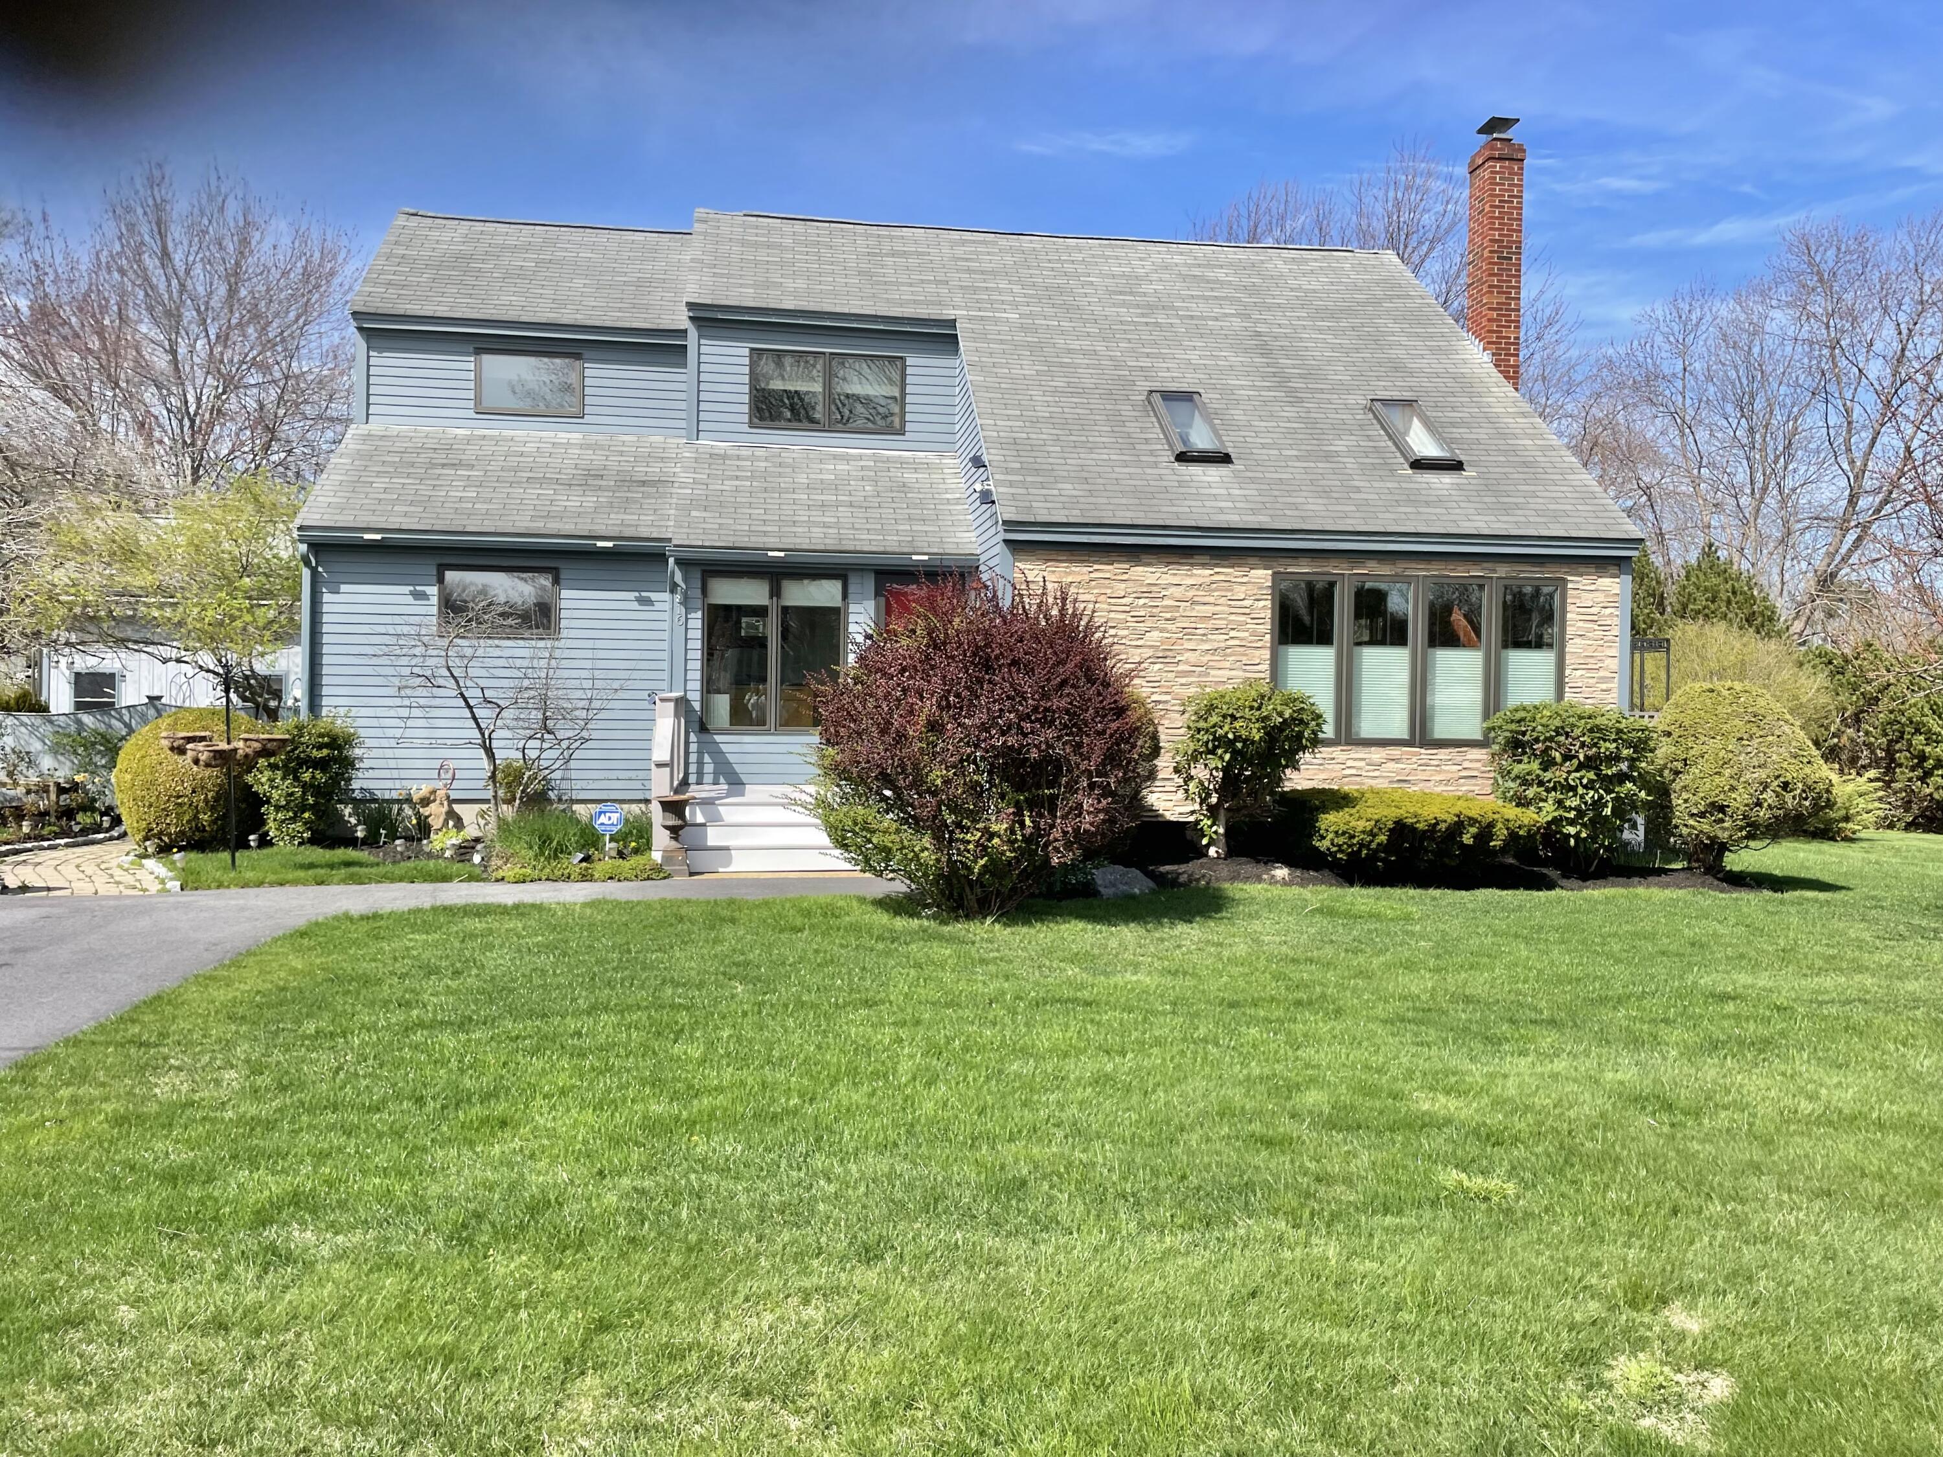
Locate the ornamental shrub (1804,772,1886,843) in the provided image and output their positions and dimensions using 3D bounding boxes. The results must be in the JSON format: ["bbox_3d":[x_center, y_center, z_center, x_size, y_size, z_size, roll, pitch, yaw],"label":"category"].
[{"bbox_3d":[9.913,0.879,16.757,1.200,0.764,1.100,0,1,-9],"label":"ornamental shrub"}]

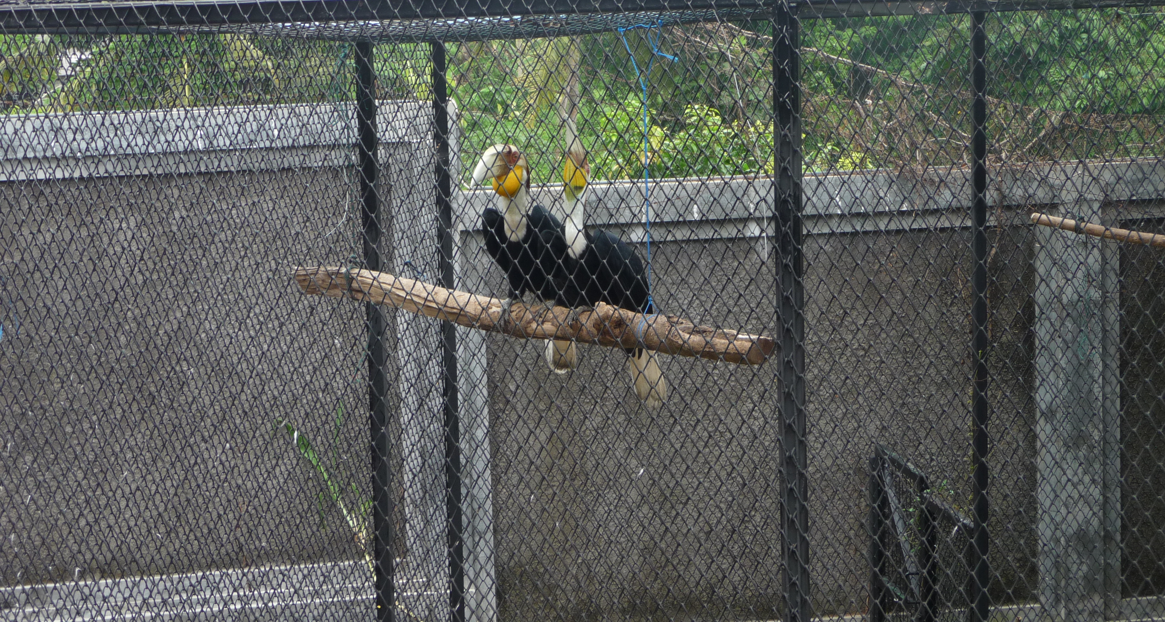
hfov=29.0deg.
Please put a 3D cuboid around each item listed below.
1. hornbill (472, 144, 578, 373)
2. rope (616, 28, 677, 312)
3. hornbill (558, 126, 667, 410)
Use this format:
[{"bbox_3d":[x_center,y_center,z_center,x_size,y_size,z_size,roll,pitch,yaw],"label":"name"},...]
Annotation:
[{"bbox_3d":[-0.167,-0.153,6.600,0.270,0.640,0.410,2,7,30],"label":"hornbill"},{"bbox_3d":[0.181,-0.410,6.450,0.165,0.840,0.080,-2,6,0],"label":"rope"},{"bbox_3d":[0.088,-0.114,6.500,0.250,0.780,0.440,3,7,38],"label":"hornbill"}]

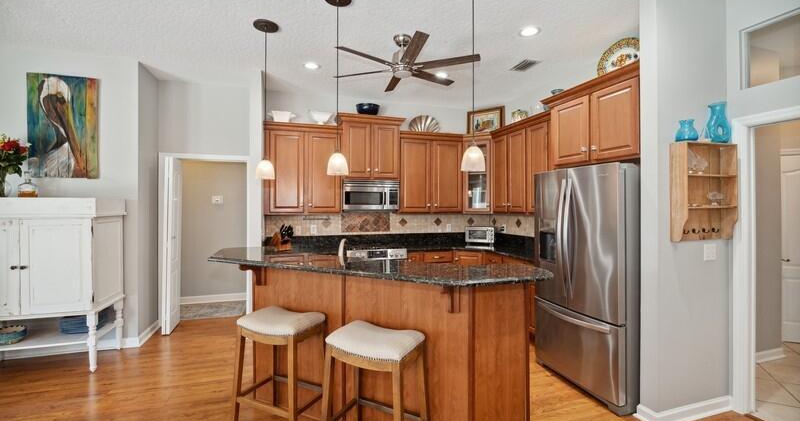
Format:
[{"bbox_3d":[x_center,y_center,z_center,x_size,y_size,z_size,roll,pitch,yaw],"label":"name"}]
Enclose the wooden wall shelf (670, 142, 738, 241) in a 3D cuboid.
[{"bbox_3d":[2.041,-0.118,2.230,0.495,0.645,0.110,0,0,-18],"label":"wooden wall shelf"}]

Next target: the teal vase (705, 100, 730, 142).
[{"bbox_3d":[2.217,-0.610,2.308,0.140,0.285,0.110,0,1,-14],"label":"teal vase"}]

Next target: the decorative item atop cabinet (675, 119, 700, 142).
[{"bbox_3d":[1.901,-0.529,2.211,0.118,0.148,0.110,0,1,-17],"label":"decorative item atop cabinet"}]

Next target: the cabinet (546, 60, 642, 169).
[{"bbox_3d":[1.834,-0.728,2.849,0.600,0.660,0.925,0,1,-17],"label":"cabinet"}]

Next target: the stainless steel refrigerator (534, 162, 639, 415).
[{"bbox_3d":[1.750,0.545,2.819,0.850,1.770,0.850,0,0,-18],"label":"stainless steel refrigerator"}]

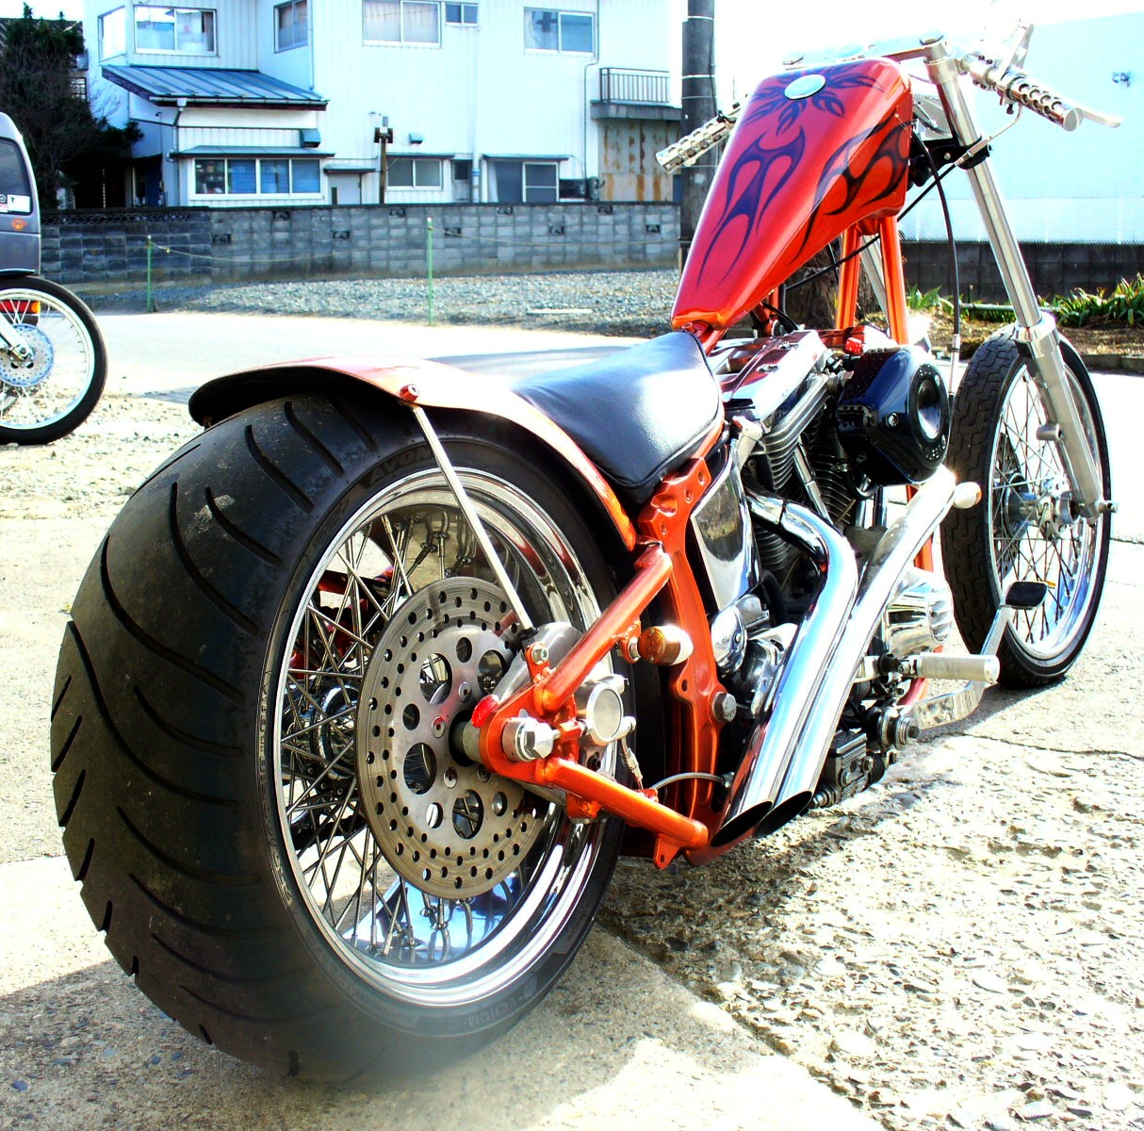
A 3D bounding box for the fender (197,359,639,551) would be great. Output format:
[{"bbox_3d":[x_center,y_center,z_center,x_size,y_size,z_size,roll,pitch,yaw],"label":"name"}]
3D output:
[{"bbox_3d":[-0.135,-0.097,1.628,0.250,0.250,0.415,-3,7,36],"label":"fender"}]

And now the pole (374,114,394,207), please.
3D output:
[{"bbox_3d":[-4.022,-7.880,34.500,0.360,3.300,0.280,0,10,0],"label":"pole"}]

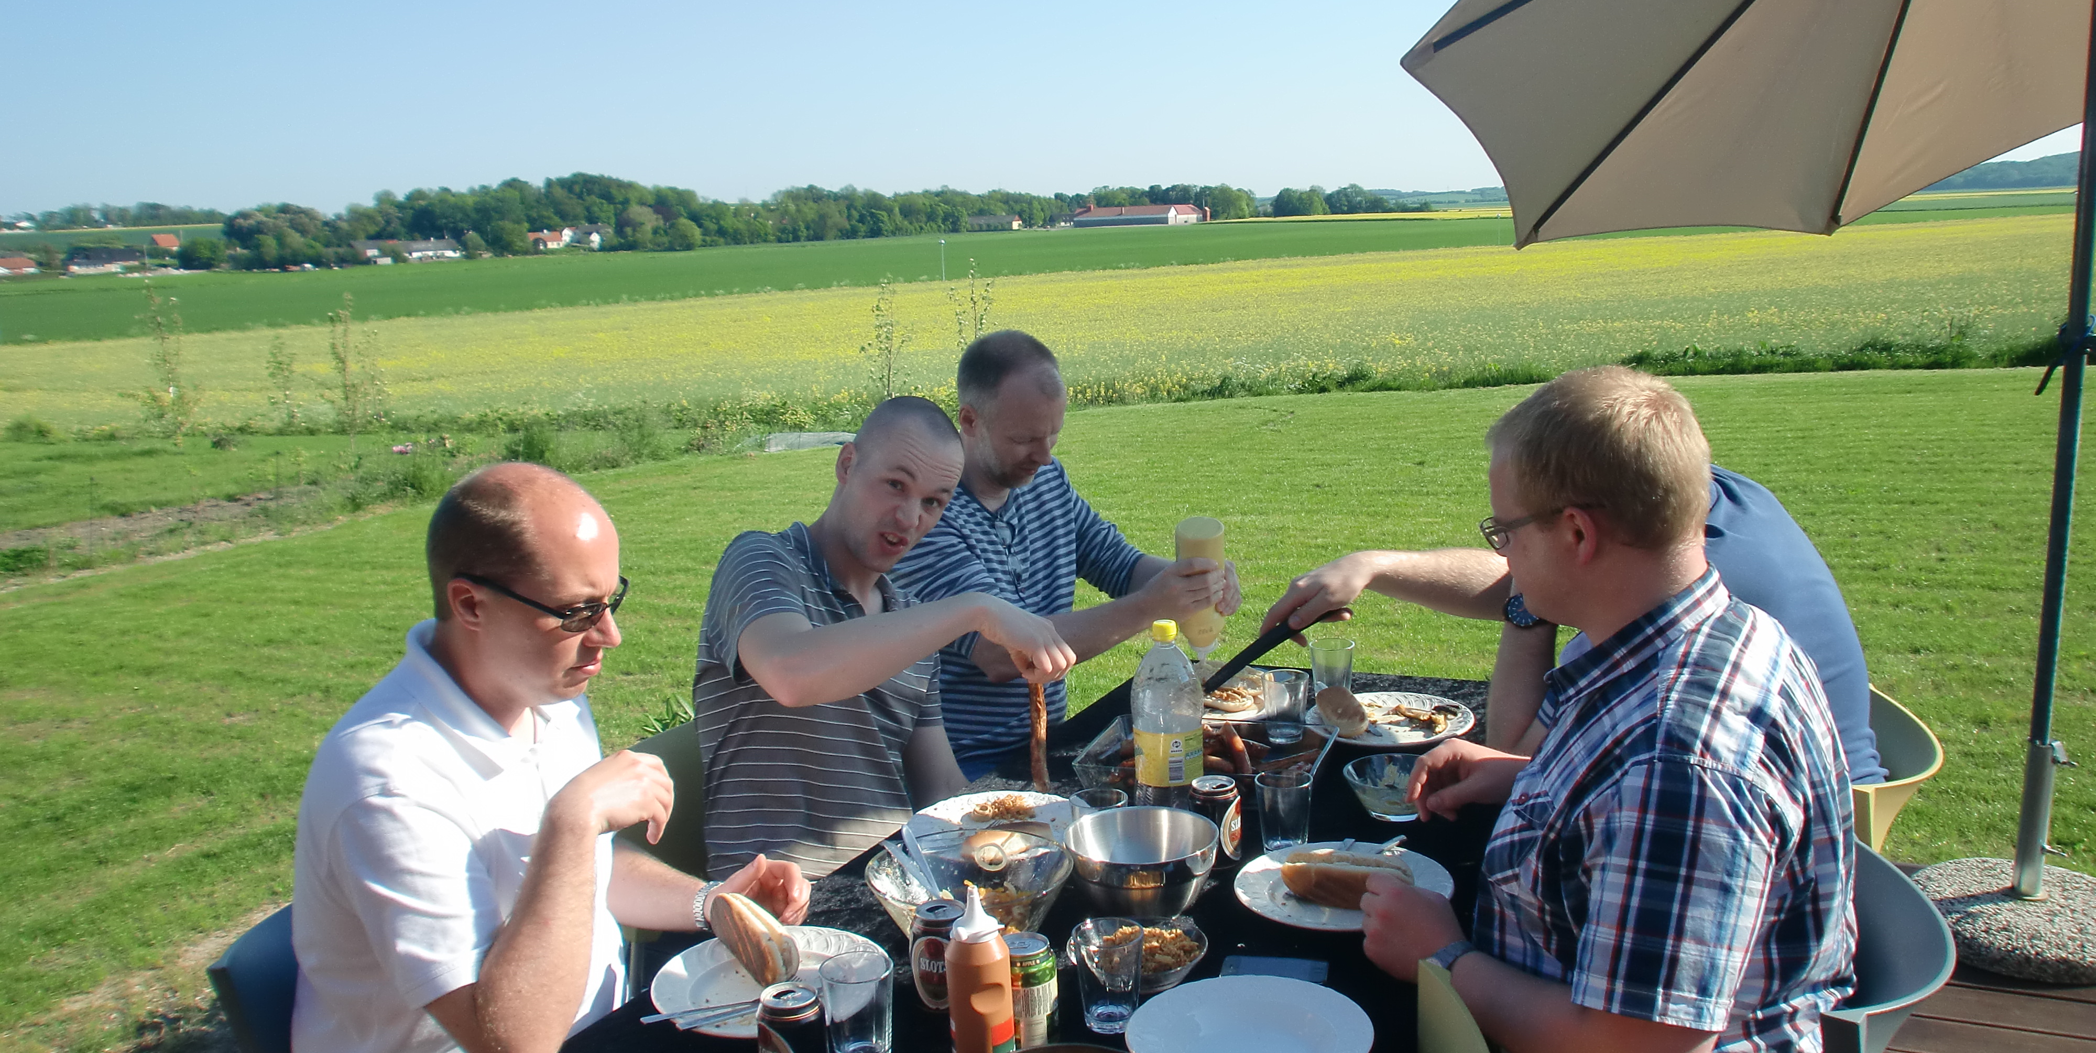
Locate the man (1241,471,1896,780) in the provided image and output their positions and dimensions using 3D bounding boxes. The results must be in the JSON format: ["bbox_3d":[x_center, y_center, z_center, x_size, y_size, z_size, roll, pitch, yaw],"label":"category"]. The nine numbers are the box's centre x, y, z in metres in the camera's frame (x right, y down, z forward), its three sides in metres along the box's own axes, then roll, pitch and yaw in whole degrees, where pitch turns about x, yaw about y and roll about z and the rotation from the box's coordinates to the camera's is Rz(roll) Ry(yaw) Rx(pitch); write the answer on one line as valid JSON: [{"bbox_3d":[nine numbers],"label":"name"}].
[{"bbox_3d":[0.867,0.459,2.506,0.900,1.220,0.600,3,12,23],"label":"man"}]

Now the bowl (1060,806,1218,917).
[{"bbox_3d":[0.118,0.430,1.963,0.192,0.097,0.192,-2,10,0],"label":"bowl"}]

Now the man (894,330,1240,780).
[{"bbox_3d":[0.100,0.364,2.747,0.800,1.380,0.560,4,14,34],"label":"man"}]

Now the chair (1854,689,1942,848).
[{"bbox_3d":[1.185,0.691,2.616,0.530,0.760,0.540,2,11,25],"label":"chair"}]

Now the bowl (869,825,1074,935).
[{"bbox_3d":[-0.087,0.454,1.862,0.240,0.115,0.240,-3,11,1],"label":"bowl"}]

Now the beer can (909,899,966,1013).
[{"bbox_3d":[-0.114,0.475,1.726,0.066,0.115,0.066,-2,10,0],"label":"beer can"}]

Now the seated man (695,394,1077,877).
[{"bbox_3d":[-0.152,0.485,2.324,0.780,1.330,0.600,4,13,32],"label":"seated man"}]

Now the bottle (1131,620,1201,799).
[{"bbox_3d":[0.164,0.285,2.132,0.094,0.318,0.094,-2,10,0],"label":"bottle"}]

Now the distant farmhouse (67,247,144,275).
[{"bbox_3d":[-230.864,-64.874,385.000,18.500,6.500,9.000,-5,11,-16],"label":"distant farmhouse"}]

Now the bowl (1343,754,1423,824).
[{"bbox_3d":[0.478,0.366,2.180,0.135,0.064,0.135,-1,11,0],"label":"bowl"}]

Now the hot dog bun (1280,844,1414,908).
[{"bbox_3d":[0.367,0.431,1.921,0.165,0.046,0.058,2,12,24],"label":"hot dog bun"}]

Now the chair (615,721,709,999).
[{"bbox_3d":[-0.444,0.721,2.511,0.530,0.770,0.550,4,12,27],"label":"chair"}]

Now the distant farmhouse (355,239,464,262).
[{"bbox_3d":[-174.209,-75.364,430.000,30.000,6.000,9.000,-3,11,-6],"label":"distant farmhouse"}]

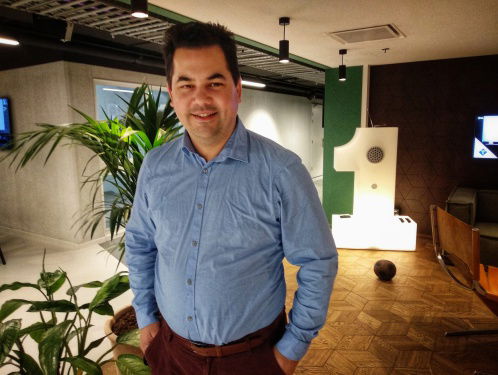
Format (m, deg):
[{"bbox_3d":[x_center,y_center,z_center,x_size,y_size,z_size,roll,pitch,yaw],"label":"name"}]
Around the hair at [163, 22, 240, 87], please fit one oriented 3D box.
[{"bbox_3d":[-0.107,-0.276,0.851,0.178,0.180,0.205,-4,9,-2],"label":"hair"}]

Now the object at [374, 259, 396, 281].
[{"bbox_3d":[1.454,0.886,3.989,0.241,0.241,0.241,5,11,31],"label":"object"}]

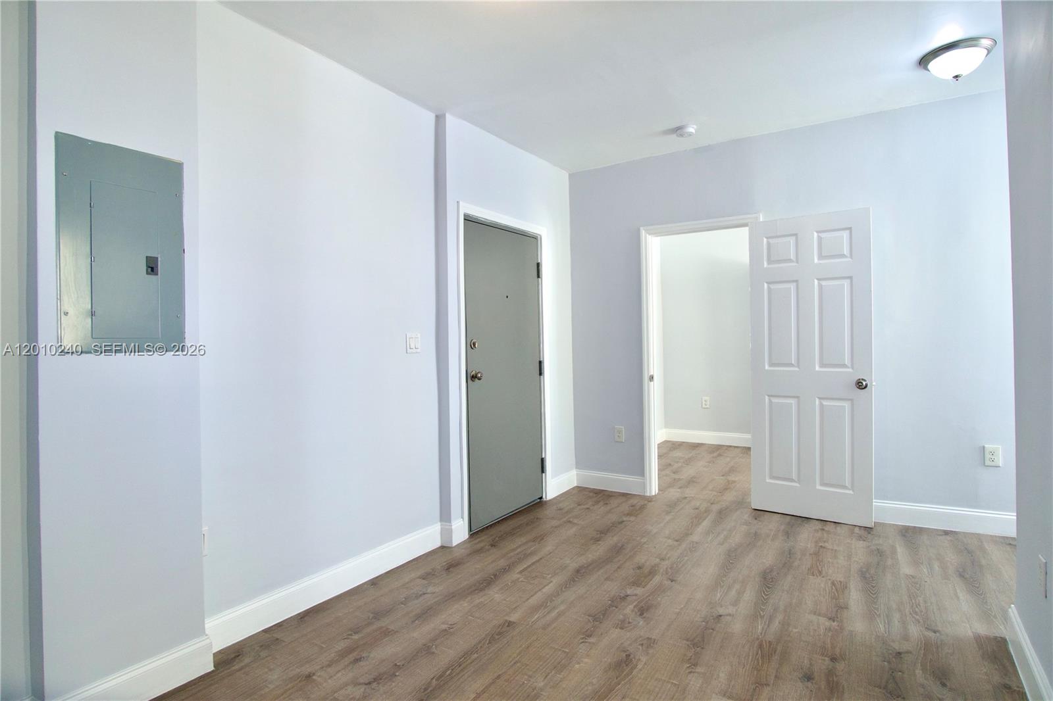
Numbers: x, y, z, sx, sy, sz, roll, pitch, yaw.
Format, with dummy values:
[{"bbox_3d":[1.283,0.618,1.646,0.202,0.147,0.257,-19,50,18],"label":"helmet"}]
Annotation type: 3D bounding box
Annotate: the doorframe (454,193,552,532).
[{"bbox_3d":[-0.155,0.110,3.718,0.120,2.110,1.040,-1,0,34],"label":"doorframe"}]

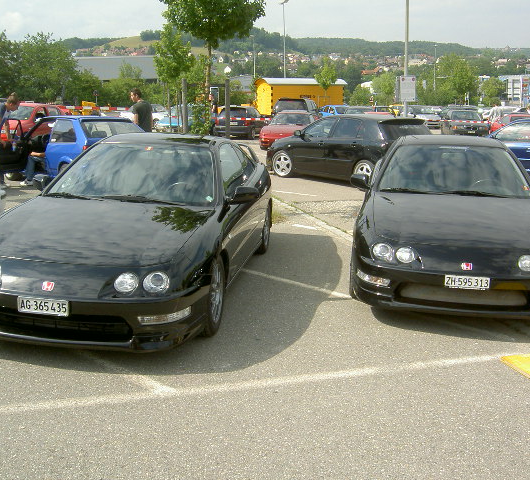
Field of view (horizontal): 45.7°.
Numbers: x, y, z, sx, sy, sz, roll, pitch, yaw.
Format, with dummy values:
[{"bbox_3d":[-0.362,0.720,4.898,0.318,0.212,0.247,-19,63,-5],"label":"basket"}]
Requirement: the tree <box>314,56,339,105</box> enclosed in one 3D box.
[{"bbox_3d":[3.979,-9.588,41.000,1.600,4.700,1.600,0,13,0],"label":"tree"}]

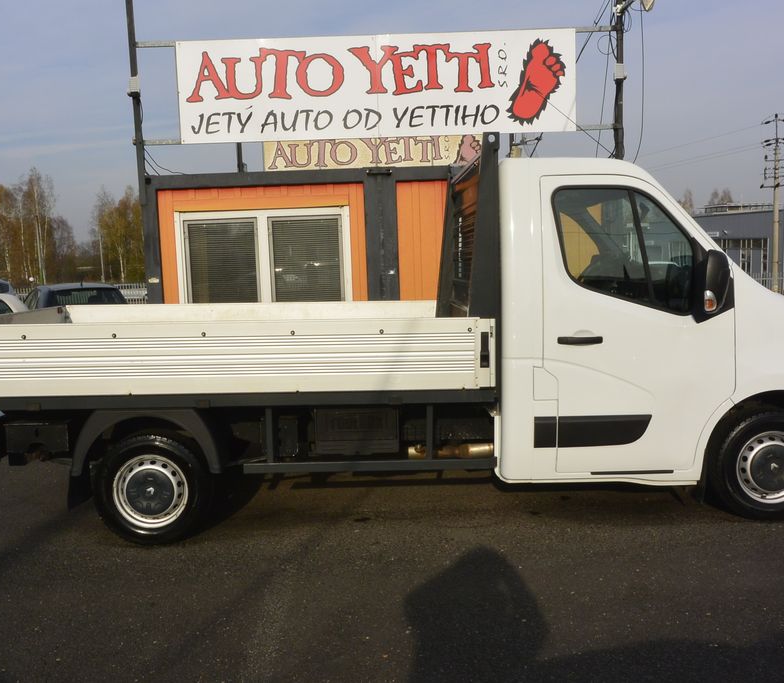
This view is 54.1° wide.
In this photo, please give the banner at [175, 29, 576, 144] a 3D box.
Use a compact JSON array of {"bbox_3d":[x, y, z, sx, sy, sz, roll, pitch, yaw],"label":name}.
[{"bbox_3d":[-0.146,-2.555,7.710,4.000,1.000,0.040,-2,6,-1],"label":"banner"}]

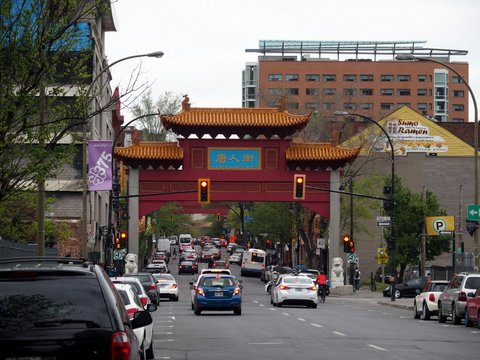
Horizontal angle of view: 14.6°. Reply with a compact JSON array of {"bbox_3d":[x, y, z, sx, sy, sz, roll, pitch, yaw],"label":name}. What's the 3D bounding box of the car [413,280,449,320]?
[{"bbox_3d":[7.370,4.377,68.400,1.700,1.410,3.750,0,-3,-2],"label":"car"}]

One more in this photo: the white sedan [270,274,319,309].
[{"bbox_3d":[2.360,4.860,82.300,1.780,1.440,4.550,0,-3,-2],"label":"white sedan"}]

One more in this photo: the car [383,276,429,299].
[{"bbox_3d":[11.400,6.920,120.500,4.350,1.420,1.760,1,-3,-6],"label":"car"}]

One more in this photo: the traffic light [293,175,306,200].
[{"bbox_3d":[3.039,0.374,94.500,0.580,1.270,0.320,0,-3,-2],"label":"traffic light"}]

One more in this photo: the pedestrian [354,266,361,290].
[{"bbox_3d":[8.620,7.220,137.500,0.500,1.700,0.360,0,-3,0],"label":"pedestrian"}]

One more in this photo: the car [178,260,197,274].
[{"bbox_3d":[-5.920,9.720,207.500,1.790,1.500,4.500,0,-3,-1],"label":"car"}]

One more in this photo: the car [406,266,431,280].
[{"bbox_3d":[13.462,7.292,140.000,1.800,1.550,4.400,0,-3,-2],"label":"car"}]

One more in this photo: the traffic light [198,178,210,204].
[{"bbox_3d":[-1.792,0.586,94.500,0.580,1.270,0.320,0,-3,-2],"label":"traffic light"}]

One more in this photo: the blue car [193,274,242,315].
[{"bbox_3d":[-0.837,4.285,70.547,1.700,1.510,3.900,0,-3,-2],"label":"blue car"}]

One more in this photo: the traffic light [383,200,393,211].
[{"bbox_3d":[7.300,1.250,92.500,0.420,0.480,0.340,0,-3,2],"label":"traffic light"}]

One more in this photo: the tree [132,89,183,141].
[{"bbox_3d":[-7.007,0.264,165.000,7.000,16.300,7.000,0,-3,-2],"label":"tree"}]

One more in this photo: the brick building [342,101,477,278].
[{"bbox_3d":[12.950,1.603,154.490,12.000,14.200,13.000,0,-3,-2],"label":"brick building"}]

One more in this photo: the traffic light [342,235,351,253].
[{"bbox_3d":[6.700,4.012,117.000,0.370,1.050,0.340,0,-3,-2],"label":"traffic light"}]

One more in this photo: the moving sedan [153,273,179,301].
[{"bbox_3d":[-4.250,5.755,100.800,1.820,1.450,4.650,0,-3,-2],"label":"moving sedan"}]

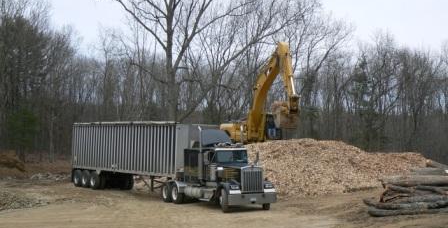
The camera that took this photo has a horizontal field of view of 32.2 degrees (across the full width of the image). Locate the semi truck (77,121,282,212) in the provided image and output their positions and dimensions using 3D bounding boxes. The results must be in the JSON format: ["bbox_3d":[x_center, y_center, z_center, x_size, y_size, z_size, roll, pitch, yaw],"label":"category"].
[{"bbox_3d":[-3.437,2.520,42.530,2.900,4.100,19.315,1,-1,-32],"label":"semi truck"}]

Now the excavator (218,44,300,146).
[{"bbox_3d":[2.550,-0.750,52.800,3.200,7.900,7.600,1,-1,-37],"label":"excavator"}]

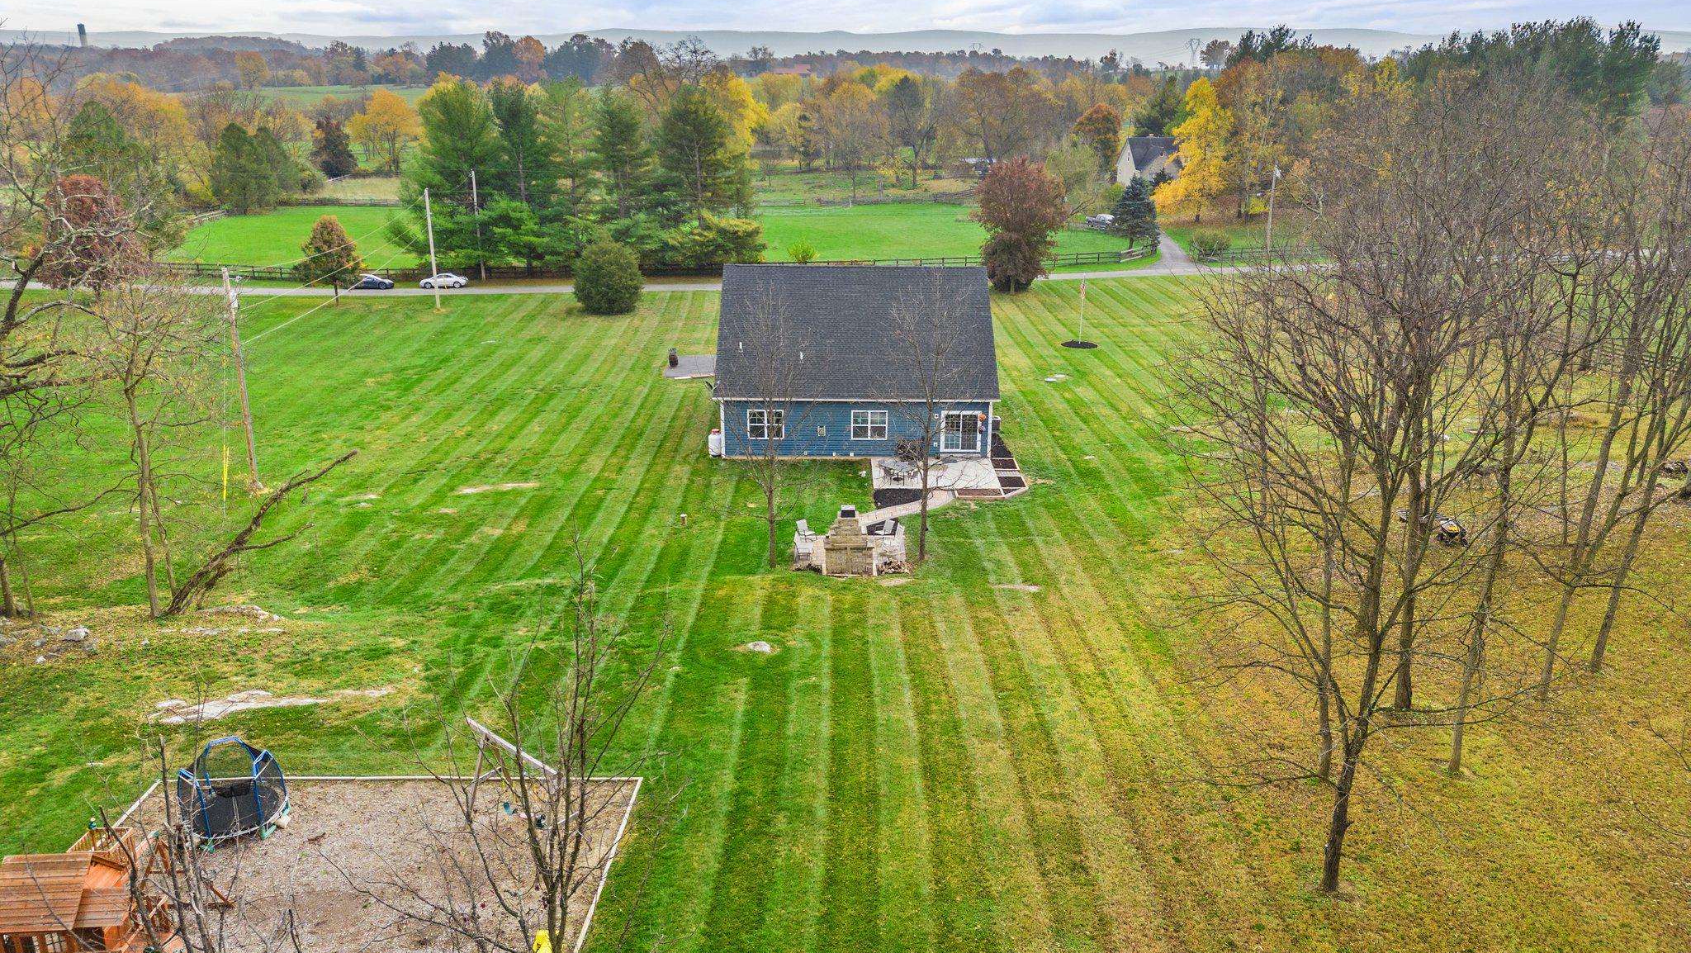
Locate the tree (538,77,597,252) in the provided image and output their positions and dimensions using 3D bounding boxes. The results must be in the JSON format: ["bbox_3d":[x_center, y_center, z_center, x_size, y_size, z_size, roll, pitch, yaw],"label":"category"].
[{"bbox_3d":[-27.818,-30.064,117.007,6.196,18.589,6.196,0,20,0],"label":"tree"}]

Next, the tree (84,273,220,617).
[{"bbox_3d":[-23.074,-0.779,39.005,4.700,11.700,4.700,0,20,0],"label":"tree"}]

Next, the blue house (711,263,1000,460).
[{"bbox_3d":[0.543,-7.257,63.767,13.979,8.356,15.094,0,20,0],"label":"blue house"}]

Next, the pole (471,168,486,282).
[{"bbox_3d":[-35.274,-24.148,112.611,0.320,10.500,0.320,0,20,0],"label":"pole"}]

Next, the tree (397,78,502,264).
[{"bbox_3d":[-39.370,-29.878,116.663,10.516,18.476,10.516,0,20,0],"label":"tree"}]

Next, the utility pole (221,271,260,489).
[{"bbox_3d":[-28.411,-4.466,55.235,0.800,10.667,0.600,0,20,0],"label":"utility pole"}]

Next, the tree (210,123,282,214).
[{"bbox_3d":[-83.961,-43.008,164.131,9.500,12.300,8.000,0,20,0],"label":"tree"}]

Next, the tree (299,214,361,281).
[{"bbox_3d":[-44.825,-18.773,101.874,5.400,7.900,5.400,0,20,0],"label":"tree"}]

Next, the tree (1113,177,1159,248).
[{"bbox_3d":[33.374,-30.440,134.942,5.400,8.300,5.400,0,20,0],"label":"tree"}]

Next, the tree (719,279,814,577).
[{"bbox_3d":[-2.994,-1.850,44.291,3.700,11.400,3.700,0,20,0],"label":"tree"}]

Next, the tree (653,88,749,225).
[{"bbox_3d":[-16.753,-36.471,137.039,9.800,17.700,9.500,0,20,0],"label":"tree"}]

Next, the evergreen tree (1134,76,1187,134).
[{"bbox_3d":[57.830,-64.383,215.649,9.962,17.722,9.962,0,20,0],"label":"evergreen tree"}]

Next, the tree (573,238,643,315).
[{"bbox_3d":[-19.982,-16.928,98.522,5.884,5.725,5.884,0,20,0],"label":"tree"}]

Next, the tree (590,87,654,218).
[{"bbox_3d":[-26.269,-36.202,137.137,7.400,17.000,7.400,0,20,0],"label":"tree"}]

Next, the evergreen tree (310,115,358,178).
[{"bbox_3d":[-93.545,-60.380,214.525,8.944,10.965,8.944,0,20,0],"label":"evergreen tree"}]

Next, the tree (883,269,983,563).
[{"bbox_3d":[3.484,-2.198,46.855,3.960,12.127,3.960,0,20,0],"label":"tree"}]

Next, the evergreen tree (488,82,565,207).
[{"bbox_3d":[-31.877,-29.878,116.663,7.624,18.476,7.624,0,20,0],"label":"evergreen tree"}]

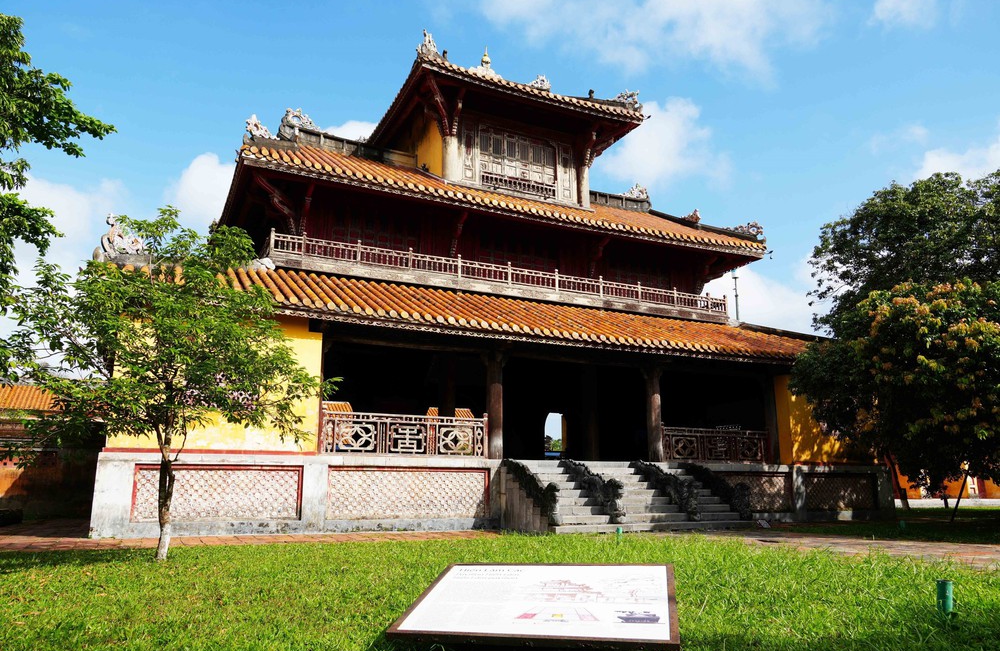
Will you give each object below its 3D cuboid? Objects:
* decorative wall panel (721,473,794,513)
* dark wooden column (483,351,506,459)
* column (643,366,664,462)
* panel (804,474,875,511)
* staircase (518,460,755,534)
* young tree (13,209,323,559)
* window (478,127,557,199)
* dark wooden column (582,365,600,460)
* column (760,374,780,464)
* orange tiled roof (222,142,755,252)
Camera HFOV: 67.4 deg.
[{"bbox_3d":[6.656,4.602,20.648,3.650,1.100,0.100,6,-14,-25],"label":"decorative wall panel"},{"bbox_3d":[-0.102,1.980,18.587,0.390,2.760,0.390,6,-14,-25],"label":"dark wooden column"},{"bbox_3d":[4.269,2.458,20.611,0.390,2.700,0.390,6,-14,-25],"label":"column"},{"bbox_3d":[10.114,4.957,22.255,3.120,1.080,0.100,6,-14,-25],"label":"panel"},{"bbox_3d":[2.922,3.950,17.507,5.200,1.600,2.500,6,-14,-25],"label":"staircase"},{"bbox_3d":[-4.346,0.687,10.106,3.900,4.750,3.700,6,-14,-25],"label":"young tree"},{"bbox_3d":[0.630,-5.286,24.382,2.800,2.120,0.200,6,-14,-25],"label":"window"},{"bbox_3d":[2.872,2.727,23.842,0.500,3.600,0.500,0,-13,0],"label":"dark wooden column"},{"bbox_3d":[8.106,2.832,22.398,0.390,2.740,0.390,6,-14,-25],"label":"column"},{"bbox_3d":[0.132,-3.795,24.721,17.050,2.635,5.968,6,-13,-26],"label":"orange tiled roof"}]

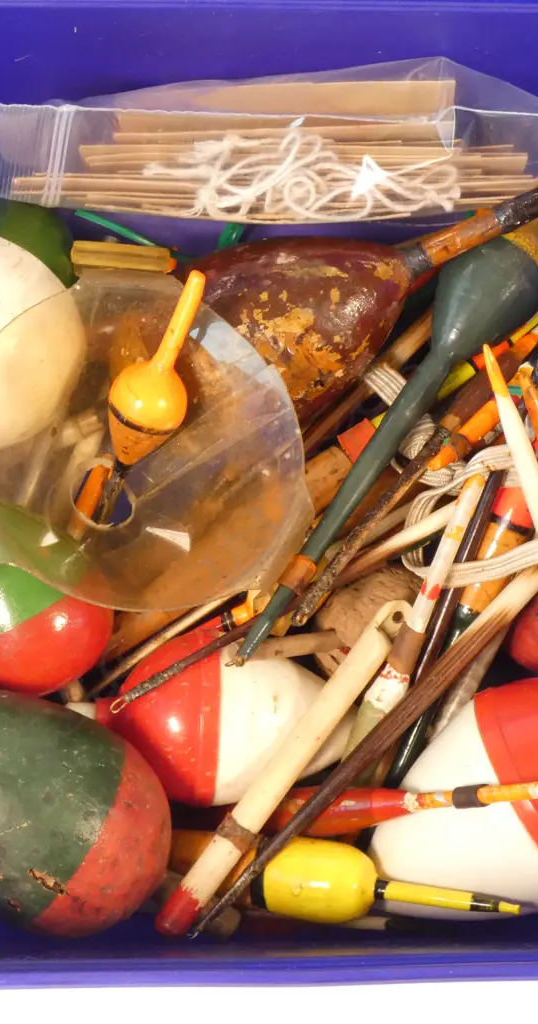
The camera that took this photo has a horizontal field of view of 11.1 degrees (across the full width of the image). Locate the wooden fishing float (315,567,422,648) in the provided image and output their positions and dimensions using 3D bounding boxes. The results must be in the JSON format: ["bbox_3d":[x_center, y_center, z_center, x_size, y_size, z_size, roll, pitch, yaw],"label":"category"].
[{"bbox_3d":[0.024,0.024,0.657,0.026,0.025,0.025,1,78,-4],"label":"wooden fishing float"}]

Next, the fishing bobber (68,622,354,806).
[{"bbox_3d":[-0.012,0.049,0.653,0.072,0.043,0.043,5,86,-3],"label":"fishing bobber"}]

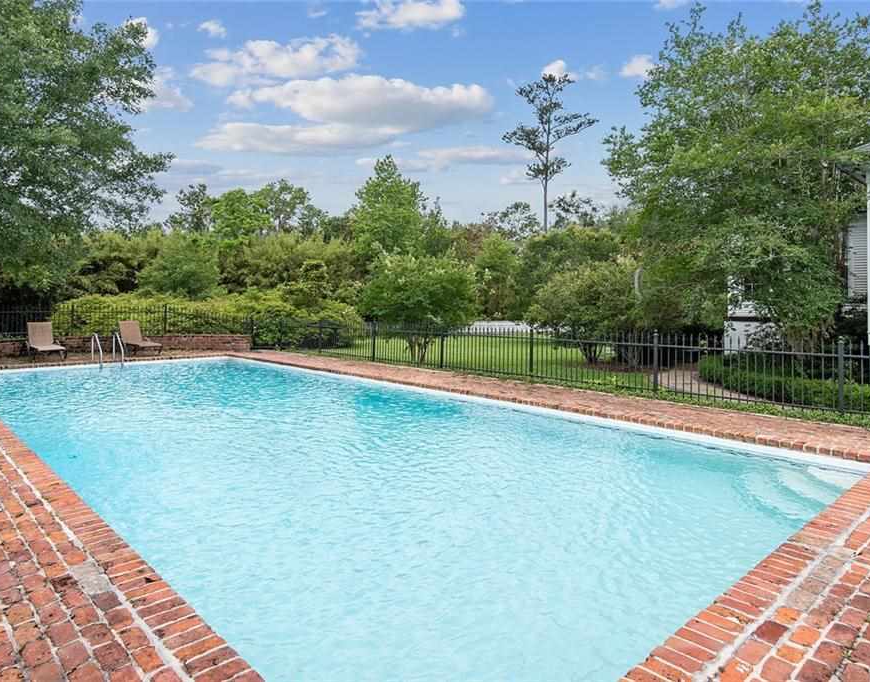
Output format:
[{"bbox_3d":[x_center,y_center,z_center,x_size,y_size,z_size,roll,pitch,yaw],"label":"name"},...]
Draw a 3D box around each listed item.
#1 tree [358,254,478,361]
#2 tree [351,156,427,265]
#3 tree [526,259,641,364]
[{"bbox_3d":[-0.468,-0.869,15.200,3.210,2.890,3.210,0,3,0],"label":"tree"},{"bbox_3d":[-2.360,-5.006,29.500,4.150,9.130,4.150,0,3,0],"label":"tree"},{"bbox_3d":[4.021,-0.799,15.400,3.140,2.870,3.140,0,3,0],"label":"tree"}]

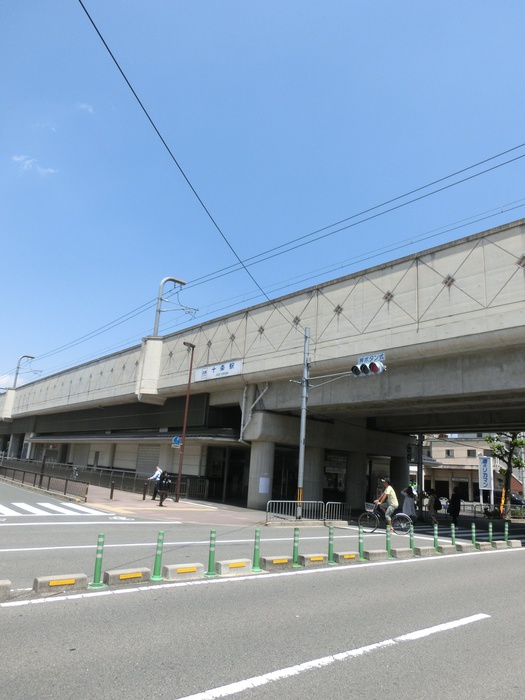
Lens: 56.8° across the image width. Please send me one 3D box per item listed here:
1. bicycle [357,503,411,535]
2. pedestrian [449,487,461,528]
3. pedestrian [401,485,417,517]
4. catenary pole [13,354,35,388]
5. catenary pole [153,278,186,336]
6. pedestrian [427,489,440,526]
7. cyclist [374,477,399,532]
[{"bbox_3d":[4.074,5.515,16.006,1.800,1.030,0.560,4,-15,0],"label":"bicycle"},{"bbox_3d":[8.206,6.722,20.633,0.550,1.690,0.500,-8,-19,38],"label":"pedestrian"},{"bbox_3d":[6.354,6.757,21.047,0.550,1.600,0.500,-9,-20,40],"label":"pedestrian"},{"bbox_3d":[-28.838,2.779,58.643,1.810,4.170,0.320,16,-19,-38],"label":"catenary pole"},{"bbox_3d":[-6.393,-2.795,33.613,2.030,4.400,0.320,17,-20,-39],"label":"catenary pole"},{"bbox_3d":[7.907,7.239,22.363,0.600,1.570,0.500,-11,-21,43],"label":"pedestrian"},{"bbox_3d":[4.078,5.075,15.920,0.800,1.660,0.500,4,-15,0],"label":"cyclist"}]

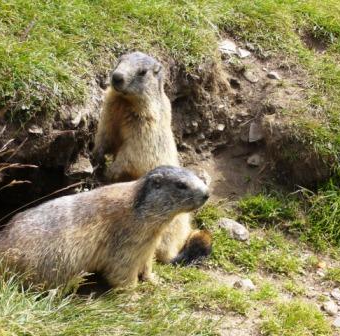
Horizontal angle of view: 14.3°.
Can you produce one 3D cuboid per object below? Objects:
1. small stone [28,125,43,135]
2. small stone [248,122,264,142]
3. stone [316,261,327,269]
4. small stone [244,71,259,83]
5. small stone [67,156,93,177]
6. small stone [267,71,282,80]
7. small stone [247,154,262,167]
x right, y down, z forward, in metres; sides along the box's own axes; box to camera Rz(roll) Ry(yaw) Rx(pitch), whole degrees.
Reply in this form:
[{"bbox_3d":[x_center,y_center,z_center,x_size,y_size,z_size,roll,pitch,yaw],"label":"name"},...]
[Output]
[{"bbox_3d":[-0.317,-0.091,3.200,0.032,0.018,0.026,0,20,0],"label":"small stone"},{"bbox_3d":[0.216,-0.089,3.400,0.038,0.044,0.032,0,20,0],"label":"small stone"},{"bbox_3d":[0.320,0.204,2.870,0.020,0.012,0.017,0,20,0],"label":"stone"},{"bbox_3d":[0.216,-0.242,3.600,0.036,0.026,0.031,0,20,0],"label":"small stone"},{"bbox_3d":[-0.216,-0.004,3.250,0.060,0.040,0.048,0,20,0],"label":"small stone"},{"bbox_3d":[0.281,-0.248,3.650,0.040,0.019,0.032,0,20,0],"label":"small stone"},{"bbox_3d":[0.210,-0.019,3.370,0.038,0.026,0.032,0,20,0],"label":"small stone"}]

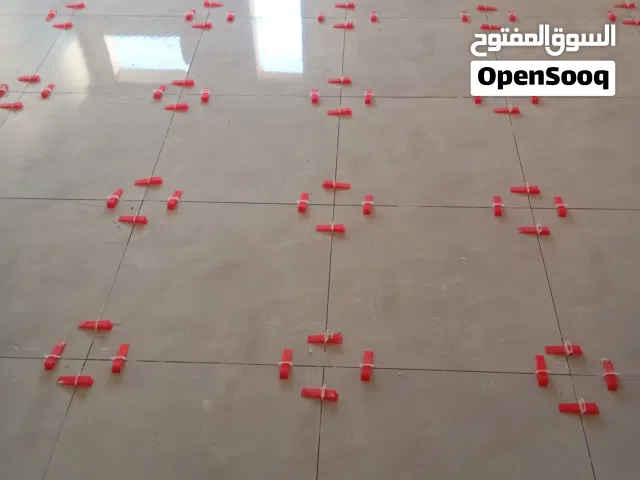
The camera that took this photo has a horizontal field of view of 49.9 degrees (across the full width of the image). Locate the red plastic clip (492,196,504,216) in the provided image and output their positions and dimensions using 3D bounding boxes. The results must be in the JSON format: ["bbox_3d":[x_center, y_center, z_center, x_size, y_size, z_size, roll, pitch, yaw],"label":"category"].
[{"bbox_3d":[0.542,-0.108,2.094,0.019,0.020,0.086,4,45,6],"label":"red plastic clip"}]

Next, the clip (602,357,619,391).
[{"bbox_3d":[0.699,0.321,1.658,0.022,0.021,0.087,4,45,5],"label":"clip"}]

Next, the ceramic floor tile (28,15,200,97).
[{"bbox_3d":[-0.806,-0.764,2.811,0.600,0.010,0.600,1,45,3],"label":"ceramic floor tile"}]

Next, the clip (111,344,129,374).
[{"bbox_3d":[-0.500,0.292,1.725,0.022,0.021,0.087,1,45,3],"label":"clip"}]

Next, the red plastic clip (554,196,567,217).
[{"bbox_3d":[0.727,-0.105,2.080,0.022,0.022,0.087,2,45,4],"label":"red plastic clip"}]

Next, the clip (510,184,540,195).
[{"bbox_3d":[0.636,-0.158,2.137,0.087,0.021,0.022,4,45,6],"label":"clip"}]

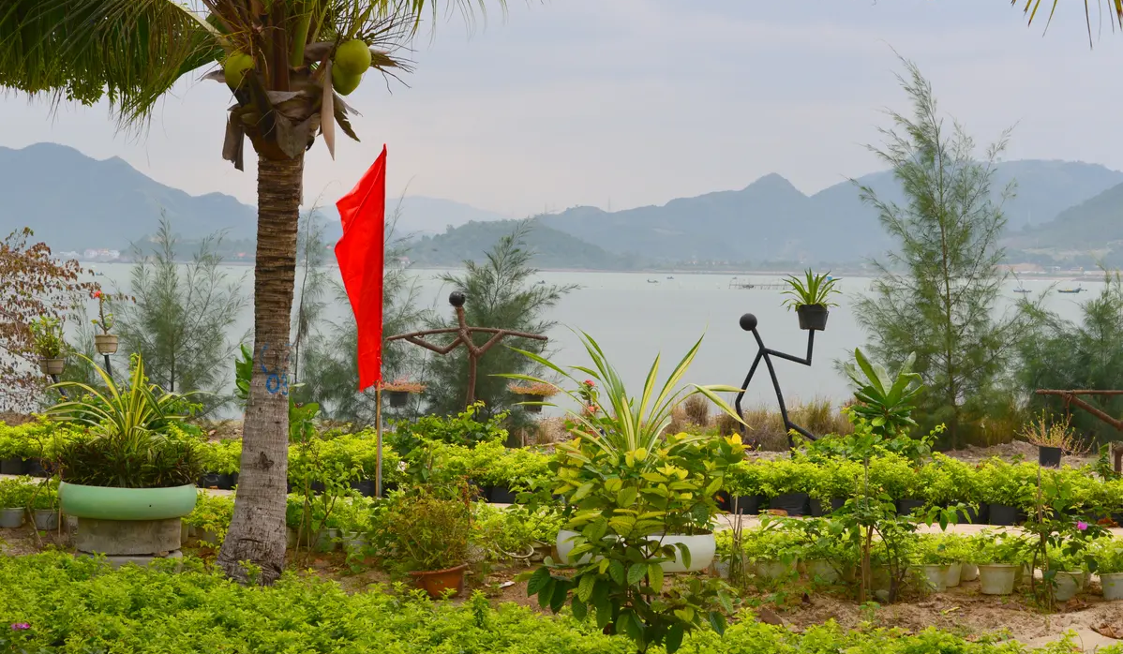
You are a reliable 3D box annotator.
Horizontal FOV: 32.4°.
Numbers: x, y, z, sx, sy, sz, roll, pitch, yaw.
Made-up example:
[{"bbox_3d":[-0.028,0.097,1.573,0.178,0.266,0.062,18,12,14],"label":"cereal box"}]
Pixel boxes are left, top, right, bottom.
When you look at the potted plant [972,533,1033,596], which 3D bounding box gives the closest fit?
[{"bbox_3d":[2.525,1.358,11.100,0.330,0.365,0.330,1,2,0],"label":"potted plant"}]

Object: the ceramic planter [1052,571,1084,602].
[{"bbox_3d":[2.810,1.430,10.731,0.195,0.160,0.195,1,2,0],"label":"ceramic planter"}]

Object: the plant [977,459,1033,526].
[{"bbox_3d":[3.208,1.184,13.955,0.370,0.450,0.370,1,2,0],"label":"plant"}]

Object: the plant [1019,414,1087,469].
[{"bbox_3d":[4.625,1.071,18.200,0.610,0.500,0.570,1,2,0],"label":"plant"}]

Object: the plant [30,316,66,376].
[{"bbox_3d":[-5.650,0.212,21.300,0.390,0.660,0.380,1,2,0],"label":"plant"}]

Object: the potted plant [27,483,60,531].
[{"bbox_3d":[-3.467,1.191,12.989,0.195,0.312,0.195,1,2,0],"label":"potted plant"}]

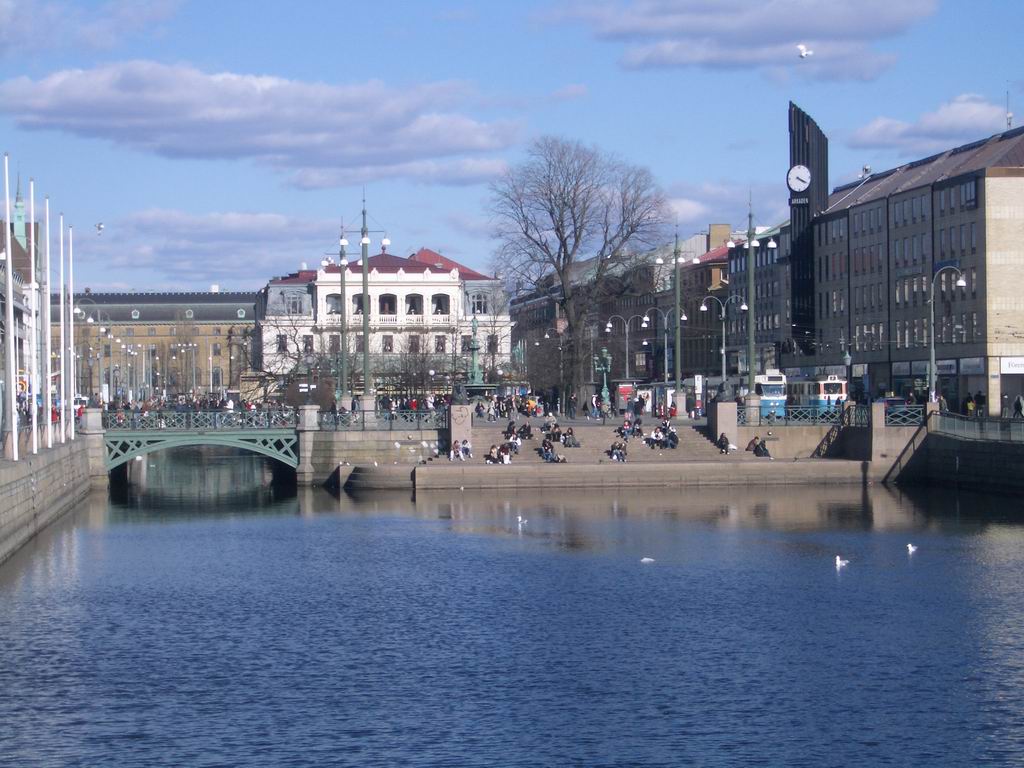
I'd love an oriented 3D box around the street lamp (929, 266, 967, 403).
[{"bbox_3d":[23.254,-2.643,139.000,2.000,7.300,0.500,0,0,-6],"label":"street lamp"}]

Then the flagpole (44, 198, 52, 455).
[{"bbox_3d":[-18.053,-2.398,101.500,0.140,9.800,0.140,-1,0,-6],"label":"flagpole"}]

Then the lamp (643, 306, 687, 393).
[{"bbox_3d":[11.990,-1.724,204.000,3.400,8.500,0.500,0,0,-6],"label":"lamp"}]

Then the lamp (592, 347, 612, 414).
[{"bbox_3d":[6.749,-0.184,192.000,1.450,5.300,1.450,0,0,-6],"label":"lamp"}]

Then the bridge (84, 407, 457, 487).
[{"bbox_3d":[-14.024,3.541,147.500,20.100,4.350,16.000,0,0,-6],"label":"bridge"}]

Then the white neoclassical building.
[{"bbox_3d":[-13.788,-5.988,286.000,27.500,17.300,24.000,0,0,-3],"label":"white neoclassical building"}]

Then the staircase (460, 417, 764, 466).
[{"bbox_3d":[5.245,3.207,141.500,15.700,1.950,7.000,0,0,-6],"label":"staircase"}]

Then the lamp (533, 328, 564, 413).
[{"bbox_3d":[4.859,-1.567,272.000,3.200,8.400,0.500,0,0,-6],"label":"lamp"}]

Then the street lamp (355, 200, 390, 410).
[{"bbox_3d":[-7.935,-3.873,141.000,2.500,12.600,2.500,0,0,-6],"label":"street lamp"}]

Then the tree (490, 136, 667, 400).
[{"bbox_3d":[5.007,-8.094,196.000,13.200,21.100,12.500,0,0,-6],"label":"tree"}]

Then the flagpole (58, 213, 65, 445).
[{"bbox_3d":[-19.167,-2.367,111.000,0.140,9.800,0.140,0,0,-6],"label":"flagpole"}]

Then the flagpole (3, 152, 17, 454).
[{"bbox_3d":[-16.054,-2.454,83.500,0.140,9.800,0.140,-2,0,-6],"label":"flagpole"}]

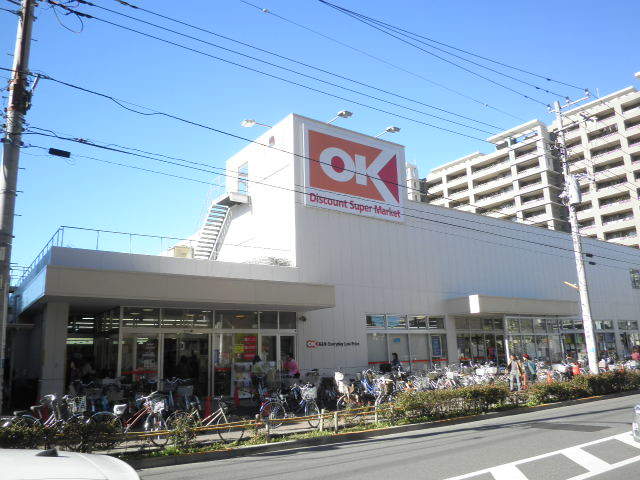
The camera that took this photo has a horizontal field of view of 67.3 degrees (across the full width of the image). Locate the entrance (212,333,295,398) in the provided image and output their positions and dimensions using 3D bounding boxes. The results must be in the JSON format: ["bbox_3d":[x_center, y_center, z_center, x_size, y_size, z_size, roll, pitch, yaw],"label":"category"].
[{"bbox_3d":[-3.115,5.943,23.384,4.498,2.786,0.200,7,-15,-34],"label":"entrance"}]

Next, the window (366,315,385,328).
[{"bbox_3d":[3.263,4.818,28.244,1.444,0.811,0.150,7,-15,-34],"label":"window"}]

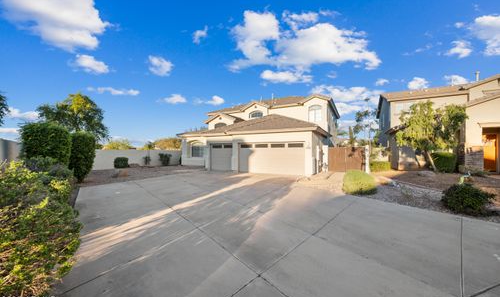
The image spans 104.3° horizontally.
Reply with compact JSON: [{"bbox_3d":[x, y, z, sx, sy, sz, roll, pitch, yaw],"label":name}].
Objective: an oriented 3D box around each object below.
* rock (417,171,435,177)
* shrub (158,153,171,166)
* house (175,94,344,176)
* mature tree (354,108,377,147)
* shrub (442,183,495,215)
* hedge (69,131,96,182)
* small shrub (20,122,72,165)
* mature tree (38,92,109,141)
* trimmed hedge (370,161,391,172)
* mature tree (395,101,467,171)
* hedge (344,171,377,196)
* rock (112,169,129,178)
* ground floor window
[{"bbox_3d":[10.472,1.493,11.600,0.830,0.280,0.600,0,-1,24],"label":"rock"},{"bbox_3d":[-9.379,1.299,21.400,1.200,1.480,1.050,0,-1,24],"label":"shrub"},{"bbox_3d":[2.250,-1.720,20.300,12.200,7.000,14.200,0,0,28],"label":"house"},{"bbox_3d":[9.469,-0.850,15.800,2.000,5.100,2.000,0,0,28],"label":"mature tree"},{"bbox_3d":[5.735,1.307,5.150,0.920,0.780,0.850,0,-1,24],"label":"shrub"},{"bbox_3d":[-8.358,0.465,9.700,1.120,2.530,1.120,0,0,28],"label":"hedge"},{"bbox_3d":[-7.851,0.365,7.500,1.400,2.730,1.250,0,0,28],"label":"small shrub"},{"bbox_3d":[-18.261,-2.025,20.000,5.500,7.450,5.300,0,0,28],"label":"mature tree"},{"bbox_3d":[9.585,1.313,14.300,1.300,0.800,0.950,0,-1,24],"label":"trimmed hedge"},{"bbox_3d":[13.071,-0.900,14.000,3.900,5.100,3.800,0,0,28],"label":"mature tree"},{"bbox_3d":[4.225,1.292,7.500,1.150,0.880,1.100,0,-1,24],"label":"hedge"},{"bbox_3d":[-8.394,1.613,12.600,0.920,0.550,0.680,0,-1,24],"label":"rock"},{"bbox_3d":[-4.619,0.090,17.200,1.450,1.240,0.120,0,0,28],"label":"ground floor window"}]

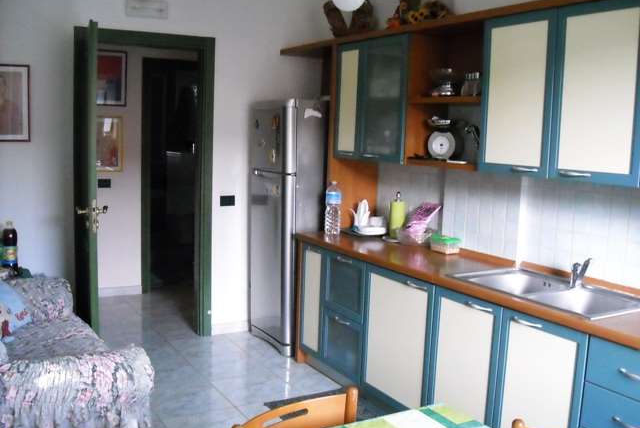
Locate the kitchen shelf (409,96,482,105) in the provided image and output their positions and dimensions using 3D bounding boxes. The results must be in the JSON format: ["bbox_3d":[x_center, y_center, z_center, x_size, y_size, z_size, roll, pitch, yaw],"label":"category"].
[{"bbox_3d":[0.792,-0.603,3.510,0.336,0.030,0.578,-3,9,-31],"label":"kitchen shelf"}]

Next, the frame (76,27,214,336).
[{"bbox_3d":[-1.264,-0.167,4.723,0.948,2.224,0.160,-1,8,-20],"label":"frame"}]

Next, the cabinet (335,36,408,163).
[{"bbox_3d":[0.440,-0.699,4.062,0.352,0.731,0.736,-3,9,-31],"label":"cabinet"}]

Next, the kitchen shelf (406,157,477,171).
[{"bbox_3d":[0.781,-0.270,3.553,0.336,0.030,0.578,-3,9,-31],"label":"kitchen shelf"}]

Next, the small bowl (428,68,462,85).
[{"bbox_3d":[0.701,-0.774,3.644,0.172,0.072,0.172,2,7,0],"label":"small bowl"}]

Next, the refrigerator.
[{"bbox_3d":[-0.117,0.079,4.832,0.620,1.780,0.640,-3,9,-31],"label":"refrigerator"}]

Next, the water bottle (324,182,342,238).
[{"bbox_3d":[0.095,-0.041,4.315,0.098,0.350,0.098,-3,9,-31],"label":"water bottle"}]

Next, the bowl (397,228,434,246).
[{"bbox_3d":[0.601,0.143,4.055,0.225,0.090,0.225,-3,9,-31],"label":"bowl"}]

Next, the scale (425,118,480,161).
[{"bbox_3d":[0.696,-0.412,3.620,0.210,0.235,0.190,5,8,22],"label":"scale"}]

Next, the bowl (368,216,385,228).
[{"bbox_3d":[0.388,0.056,4.430,0.100,0.065,0.100,2,7,0],"label":"bowl"}]

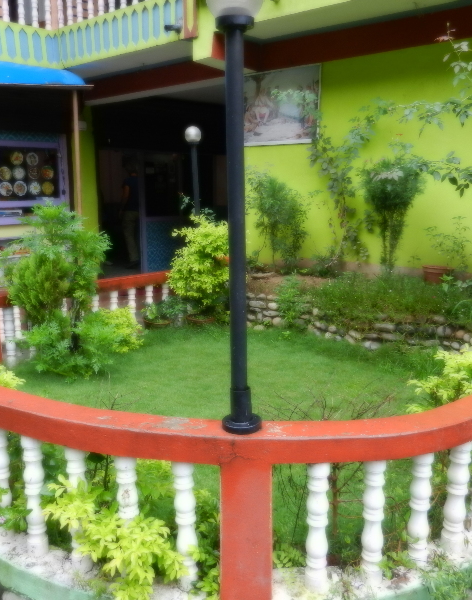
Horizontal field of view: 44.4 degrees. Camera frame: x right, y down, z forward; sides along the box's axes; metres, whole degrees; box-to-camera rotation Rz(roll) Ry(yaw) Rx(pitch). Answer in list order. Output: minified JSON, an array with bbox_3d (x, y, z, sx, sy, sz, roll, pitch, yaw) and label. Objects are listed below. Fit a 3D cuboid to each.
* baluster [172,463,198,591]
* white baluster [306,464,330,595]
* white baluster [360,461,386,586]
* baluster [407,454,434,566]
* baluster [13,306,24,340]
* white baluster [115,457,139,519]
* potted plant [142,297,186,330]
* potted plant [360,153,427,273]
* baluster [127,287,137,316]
[{"bbox_3d":[-0.166,0.747,1.900,0.072,0.458,0.072,-2,11,-6],"label":"baluster"},{"bbox_3d":[0.277,0.747,1.961,0.082,0.484,0.082,0,10,0],"label":"white baluster"},{"bbox_3d":[0.451,0.699,1.900,0.077,0.445,0.077,2,11,14],"label":"white baluster"},{"bbox_3d":[0.631,0.684,1.969,0.077,0.445,0.077,3,11,19],"label":"baluster"},{"bbox_3d":[-2.193,0.174,5.807,0.077,0.445,0.077,-4,11,-21],"label":"baluster"},{"bbox_3d":[-0.376,0.742,2.016,0.082,0.484,0.082,0,10,0],"label":"white baluster"},{"bbox_3d":[-0.709,0.127,5.650,0.446,0.311,0.446,-2,11,-7],"label":"potted plant"},{"bbox_3d":[1.761,-0.973,6.500,0.695,1.361,0.695,2,12,15],"label":"potted plant"},{"bbox_3d":[-1.003,0.090,5.565,0.082,0.484,0.082,0,10,0],"label":"baluster"}]

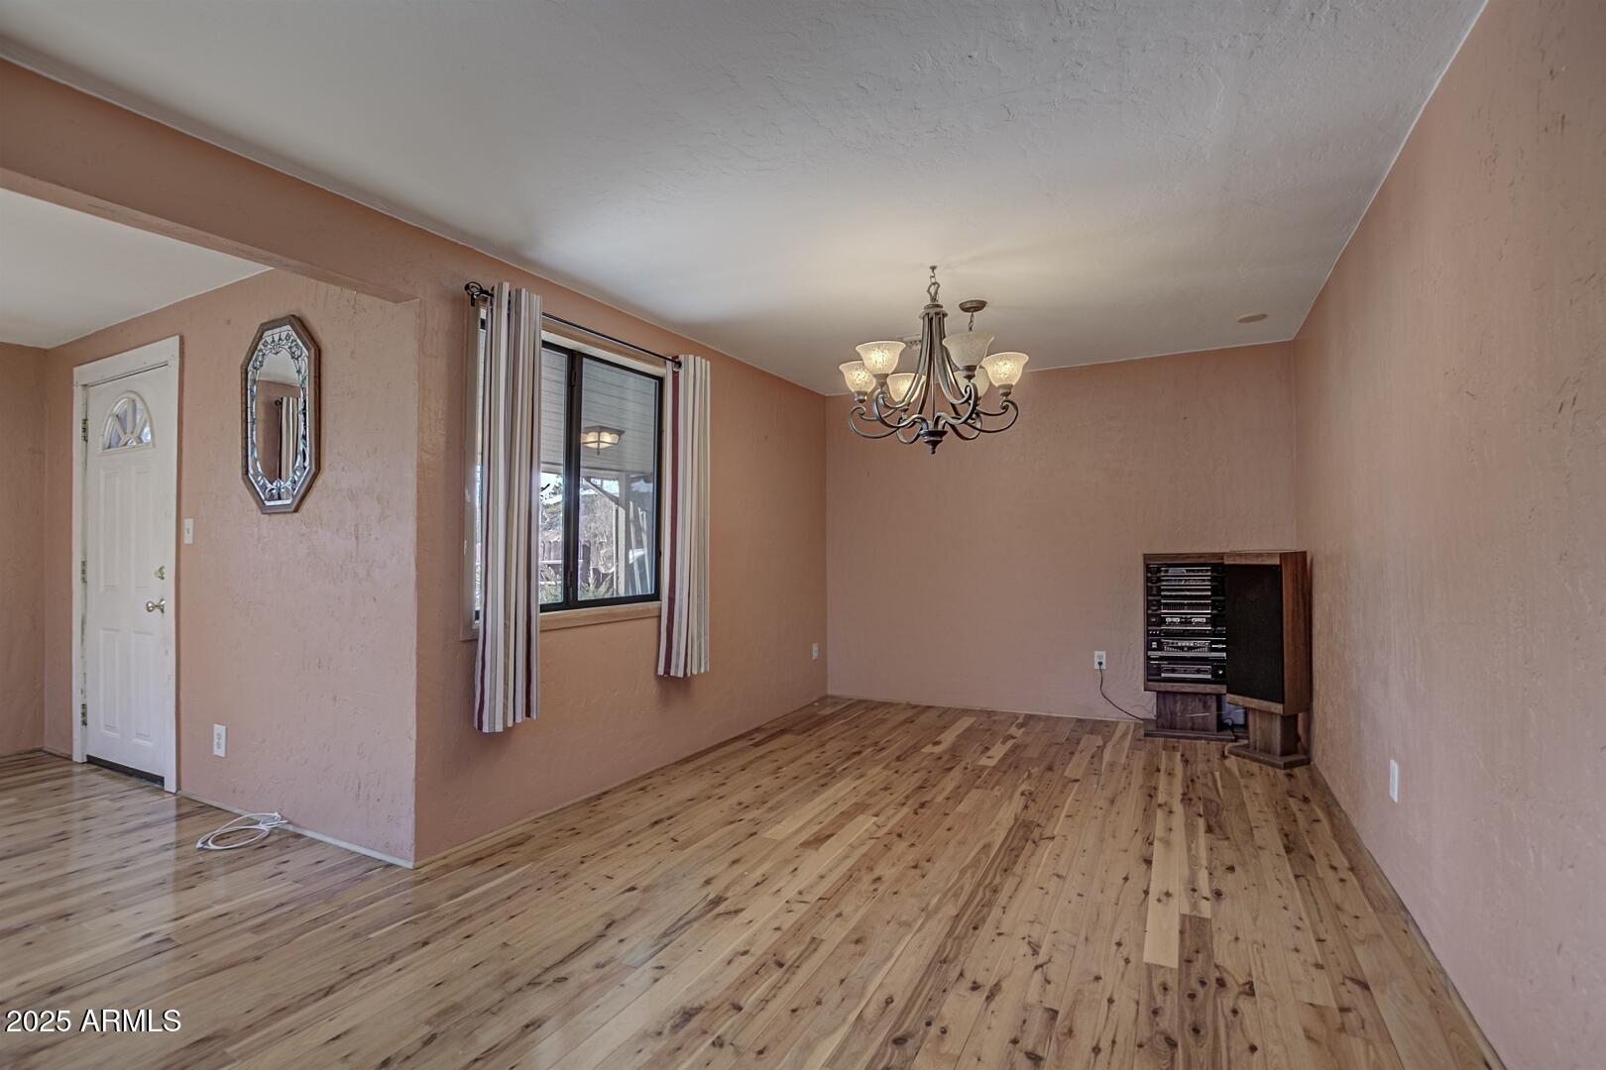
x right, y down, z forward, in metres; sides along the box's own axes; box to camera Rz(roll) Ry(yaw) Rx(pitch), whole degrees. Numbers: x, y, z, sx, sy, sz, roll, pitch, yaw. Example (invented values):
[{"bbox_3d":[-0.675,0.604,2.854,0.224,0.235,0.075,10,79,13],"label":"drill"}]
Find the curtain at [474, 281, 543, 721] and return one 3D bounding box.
[{"bbox_3d":[-1.167,-0.117,2.664,0.126,1.744,0.252,-1,-1,30],"label":"curtain"}]

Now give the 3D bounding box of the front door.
[{"bbox_3d":[-3.538,0.183,3.521,0.928,2.033,0.050,-1,-1,26],"label":"front door"}]

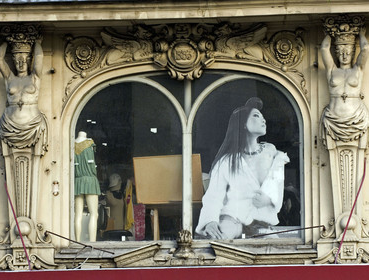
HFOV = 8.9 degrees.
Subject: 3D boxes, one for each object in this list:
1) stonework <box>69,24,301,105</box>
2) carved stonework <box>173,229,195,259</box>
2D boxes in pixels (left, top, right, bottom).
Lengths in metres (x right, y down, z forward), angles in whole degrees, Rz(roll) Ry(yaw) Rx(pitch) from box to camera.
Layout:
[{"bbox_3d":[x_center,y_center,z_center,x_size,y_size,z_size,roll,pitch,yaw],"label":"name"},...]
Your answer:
[{"bbox_3d":[0.000,-0.976,29.883,3.058,0.888,0.400,-1,-8,6],"label":"stonework"},{"bbox_3d":[-0.012,1.288,29.364,0.247,0.347,0.247,-1,-8,6],"label":"carved stonework"}]

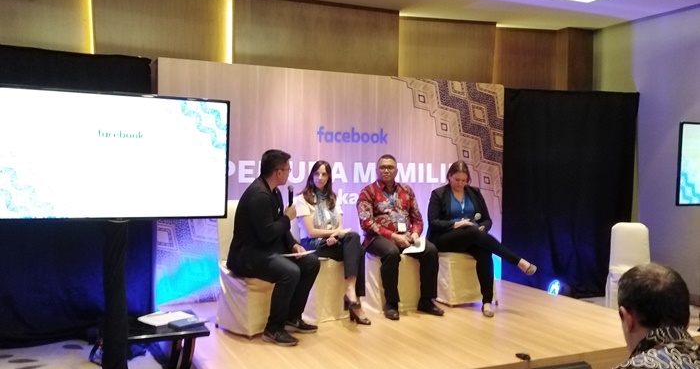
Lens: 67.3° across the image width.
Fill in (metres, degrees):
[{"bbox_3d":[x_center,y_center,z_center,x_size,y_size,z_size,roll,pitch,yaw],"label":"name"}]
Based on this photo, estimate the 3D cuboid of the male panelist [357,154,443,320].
[{"bbox_3d":[0.417,0.399,4.469,0.620,1.290,0.720,0,1,-18],"label":"male panelist"}]

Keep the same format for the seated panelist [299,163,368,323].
[{"bbox_3d":[-0.140,0.425,4.199,0.520,1.240,0.740,0,1,-25],"label":"seated panelist"}]

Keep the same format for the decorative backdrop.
[{"bbox_3d":[-0.020,-0.023,5.149,3.510,2.100,0.180,0,1,-22],"label":"decorative backdrop"}]

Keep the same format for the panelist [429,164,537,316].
[{"bbox_3d":[1.121,0.416,4.599,0.820,1.260,0.760,0,1,-10],"label":"panelist"}]

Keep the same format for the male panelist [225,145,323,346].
[{"bbox_3d":[-0.553,0.394,3.839,0.800,1.310,0.540,1,1,38],"label":"male panelist"}]

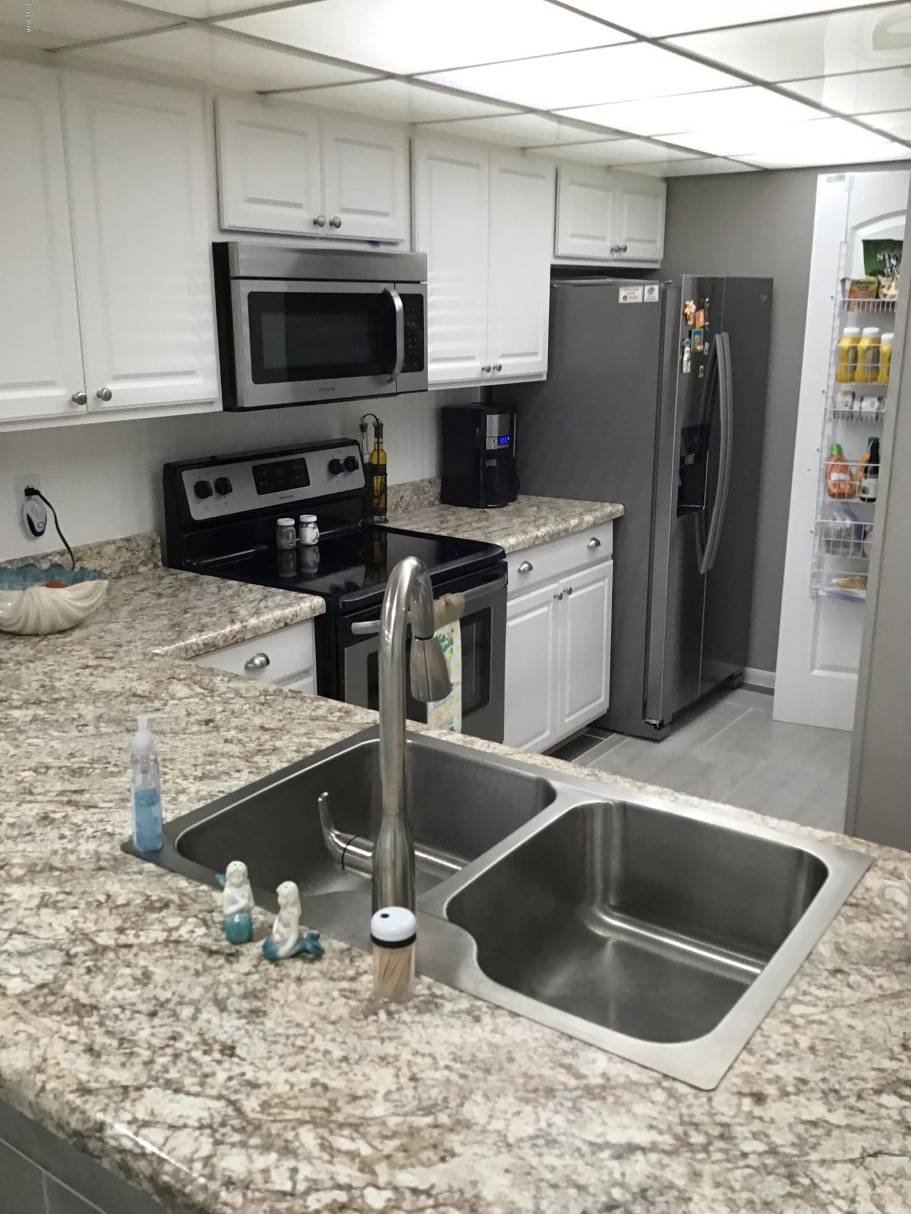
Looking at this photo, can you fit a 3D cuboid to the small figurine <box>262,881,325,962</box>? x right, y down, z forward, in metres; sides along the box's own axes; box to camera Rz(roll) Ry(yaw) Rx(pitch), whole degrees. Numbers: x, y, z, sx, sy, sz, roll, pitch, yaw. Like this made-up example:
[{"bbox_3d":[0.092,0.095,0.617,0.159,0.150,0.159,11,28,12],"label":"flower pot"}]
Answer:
[{"bbox_3d":[-0.186,0.357,1.237,0.066,0.080,0.038,-8,18,-26],"label":"small figurine"}]

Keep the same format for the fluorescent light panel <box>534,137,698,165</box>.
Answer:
[{"bbox_3d":[0.585,-1.569,3.753,0.433,0.020,0.597,11,19,34],"label":"fluorescent light panel"}]

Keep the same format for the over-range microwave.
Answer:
[{"bbox_3d":[-0.456,-0.792,3.050,0.405,0.399,0.768,11,19,34],"label":"over-range microwave"}]

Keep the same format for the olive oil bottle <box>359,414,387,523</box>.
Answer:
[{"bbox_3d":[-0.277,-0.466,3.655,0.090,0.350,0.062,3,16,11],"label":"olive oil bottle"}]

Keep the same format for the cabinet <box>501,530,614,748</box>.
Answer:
[{"bbox_3d":[0.098,0.131,3.914,0.613,0.876,0.790,11,19,34],"label":"cabinet"}]

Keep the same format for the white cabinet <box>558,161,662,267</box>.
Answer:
[{"bbox_3d":[0.479,-1.511,4.226,0.315,0.350,0.875,11,19,35],"label":"white cabinet"}]

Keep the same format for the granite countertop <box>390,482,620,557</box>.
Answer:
[{"bbox_3d":[0.113,-0.350,3.773,0.650,0.126,0.799,11,19,34],"label":"granite countertop"}]

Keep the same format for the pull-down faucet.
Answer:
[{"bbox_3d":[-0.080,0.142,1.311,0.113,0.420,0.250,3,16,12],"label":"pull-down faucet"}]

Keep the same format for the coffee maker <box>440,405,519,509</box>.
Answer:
[{"bbox_3d":[0.099,-0.553,3.962,0.240,0.350,0.205,11,19,35],"label":"coffee maker"}]

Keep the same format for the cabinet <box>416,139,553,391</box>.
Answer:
[{"bbox_3d":[-0.024,-1.136,3.647,0.328,0.756,0.784,11,19,34],"label":"cabinet"}]

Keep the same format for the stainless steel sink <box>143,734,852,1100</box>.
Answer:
[{"bbox_3d":[0.048,0.421,1.462,0.838,0.206,0.552,10,19,34],"label":"stainless steel sink"}]

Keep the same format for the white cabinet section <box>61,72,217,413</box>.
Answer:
[{"bbox_3d":[-0.818,-0.826,2.550,0.324,0.735,0.405,12,19,34],"label":"white cabinet section"}]

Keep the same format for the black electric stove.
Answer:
[{"bbox_3d":[-0.318,0.155,3.253,0.680,1.202,0.760,11,19,35],"label":"black electric stove"}]

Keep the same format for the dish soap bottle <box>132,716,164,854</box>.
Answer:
[{"bbox_3d":[-0.422,0.234,1.471,0.043,0.187,0.037,-12,20,-37],"label":"dish soap bottle"}]

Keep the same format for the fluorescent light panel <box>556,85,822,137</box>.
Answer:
[{"bbox_3d":[0.660,-1.351,2.975,0.601,0.025,0.581,11,19,35],"label":"fluorescent light panel"}]

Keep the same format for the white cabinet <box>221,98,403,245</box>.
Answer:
[{"bbox_3d":[-0.480,-1.171,2.981,0.325,0.335,0.740,11,19,35],"label":"white cabinet"}]

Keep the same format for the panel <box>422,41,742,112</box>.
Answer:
[{"bbox_3d":[0.304,-1.222,2.507,0.600,0.020,0.597,11,19,34],"label":"panel"}]

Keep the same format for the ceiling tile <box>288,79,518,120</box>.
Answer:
[{"bbox_3d":[-0.130,-1.306,2.816,0.406,0.025,0.590,11,19,35],"label":"ceiling tile"}]

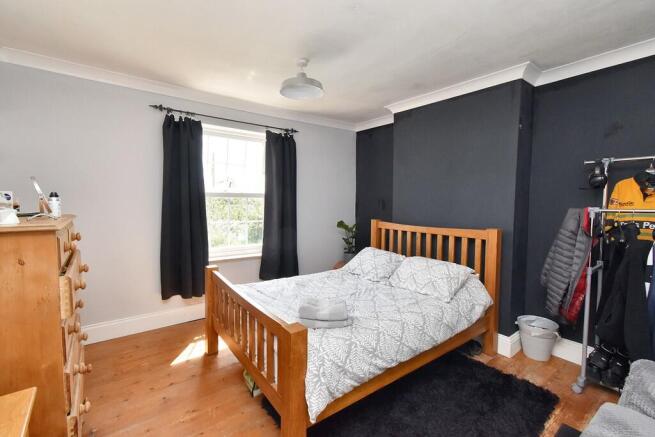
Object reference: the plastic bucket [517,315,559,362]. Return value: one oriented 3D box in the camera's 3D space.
[{"bbox_3d":[1.832,1.059,2.385,0.300,0.295,0.290,-2,5,-37],"label":"plastic bucket"}]

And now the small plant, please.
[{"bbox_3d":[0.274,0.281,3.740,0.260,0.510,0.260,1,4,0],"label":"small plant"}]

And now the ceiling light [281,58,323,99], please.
[{"bbox_3d":[-0.198,-1.129,2.179,0.350,0.245,0.350,1,4,0],"label":"ceiling light"}]

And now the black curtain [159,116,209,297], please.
[{"bbox_3d":[-1.444,-0.098,2.777,0.420,1.800,0.120,-2,5,-37],"label":"black curtain"}]

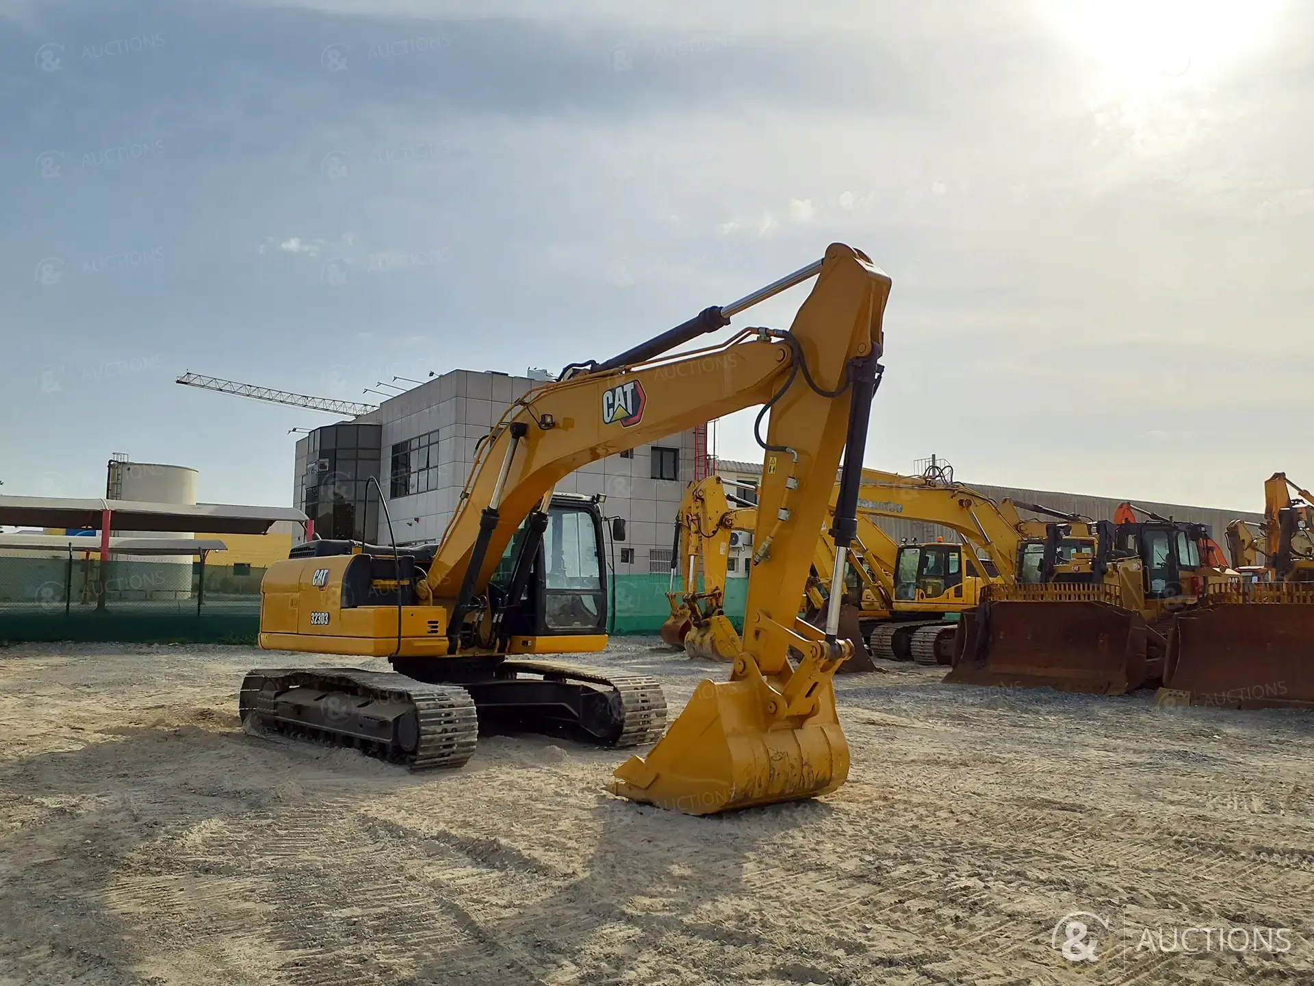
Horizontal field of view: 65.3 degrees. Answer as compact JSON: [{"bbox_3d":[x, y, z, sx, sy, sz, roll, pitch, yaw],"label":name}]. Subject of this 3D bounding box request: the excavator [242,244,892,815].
[{"bbox_3d":[-1.306,0.584,10.868,2.980,4.350,8.950,6,-8,-42],"label":"excavator"}]

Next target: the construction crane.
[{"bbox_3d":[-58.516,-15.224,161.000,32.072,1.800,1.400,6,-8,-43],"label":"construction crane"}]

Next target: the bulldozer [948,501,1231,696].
[{"bbox_3d":[9.863,2.267,21.975,6.000,3.500,3.940,5,-7,-34],"label":"bulldozer"}]

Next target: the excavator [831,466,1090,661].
[{"bbox_3d":[8.477,1.998,25.438,10.600,4.700,3.200,4,-7,-30],"label":"excavator"}]

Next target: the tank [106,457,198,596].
[{"bbox_3d":[-47.752,3.449,97.000,8.500,13.000,8.500,1,-6,0],"label":"tank"}]

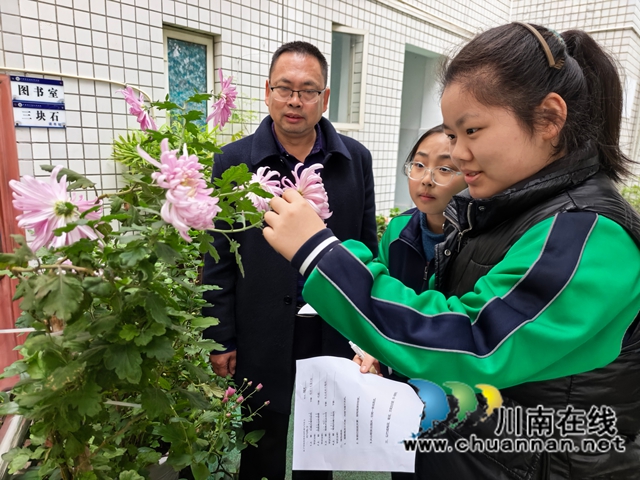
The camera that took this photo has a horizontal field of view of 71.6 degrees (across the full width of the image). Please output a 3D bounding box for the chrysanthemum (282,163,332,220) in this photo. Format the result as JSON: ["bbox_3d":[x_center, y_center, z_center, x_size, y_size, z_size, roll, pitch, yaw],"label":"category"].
[{"bbox_3d":[-0.019,-0.074,0.690,0.085,0.095,0.058,13,16,43],"label":"chrysanthemum"}]

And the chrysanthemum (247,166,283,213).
[{"bbox_3d":[-0.093,-0.081,0.715,0.070,0.077,0.050,7,12,24],"label":"chrysanthemum"}]

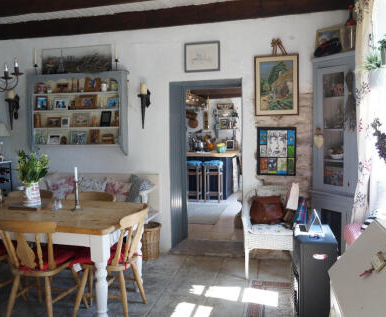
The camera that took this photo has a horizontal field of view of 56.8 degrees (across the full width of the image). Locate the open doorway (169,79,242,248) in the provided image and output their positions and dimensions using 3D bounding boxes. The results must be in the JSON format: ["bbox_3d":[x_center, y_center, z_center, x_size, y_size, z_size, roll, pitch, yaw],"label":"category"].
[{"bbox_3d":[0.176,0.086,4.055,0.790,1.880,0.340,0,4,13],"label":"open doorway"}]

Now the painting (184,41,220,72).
[{"bbox_3d":[0.103,-1.079,3.793,0.385,0.305,0.025,0,4,13],"label":"painting"}]

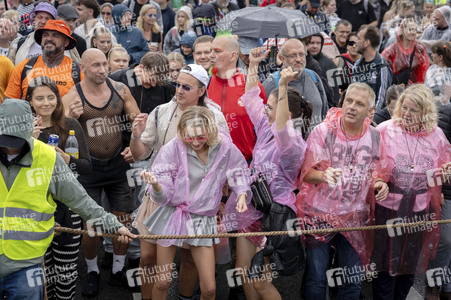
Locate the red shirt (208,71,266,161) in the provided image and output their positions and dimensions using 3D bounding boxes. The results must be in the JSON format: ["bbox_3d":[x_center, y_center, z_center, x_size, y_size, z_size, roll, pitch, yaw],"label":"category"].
[{"bbox_3d":[0.083,-0.215,5.655,0.490,0.680,0.310,8,18,27],"label":"red shirt"}]

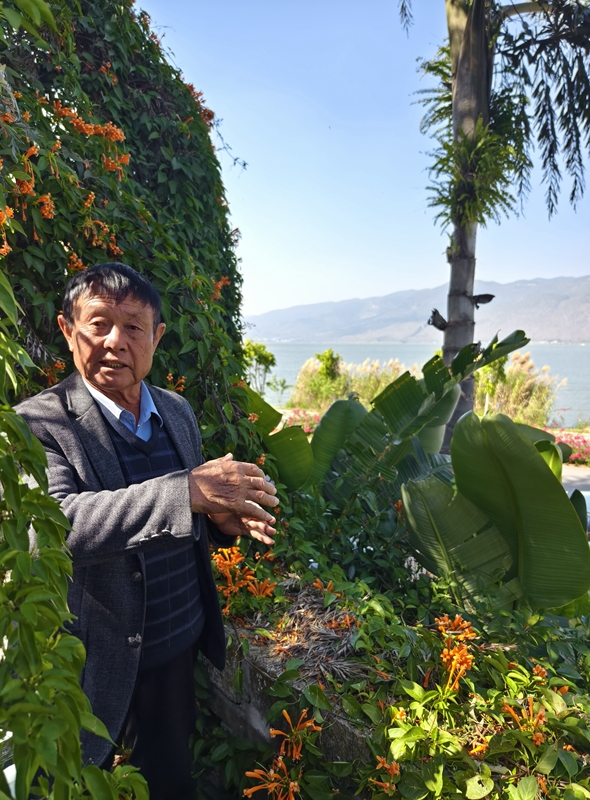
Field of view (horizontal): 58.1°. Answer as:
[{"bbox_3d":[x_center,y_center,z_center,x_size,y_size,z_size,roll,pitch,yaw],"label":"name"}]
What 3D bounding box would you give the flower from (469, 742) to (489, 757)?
[{"bbox_3d":[0.354,0.671,1.020,0.038,0.028,0.035,0,6,0],"label":"flower"}]

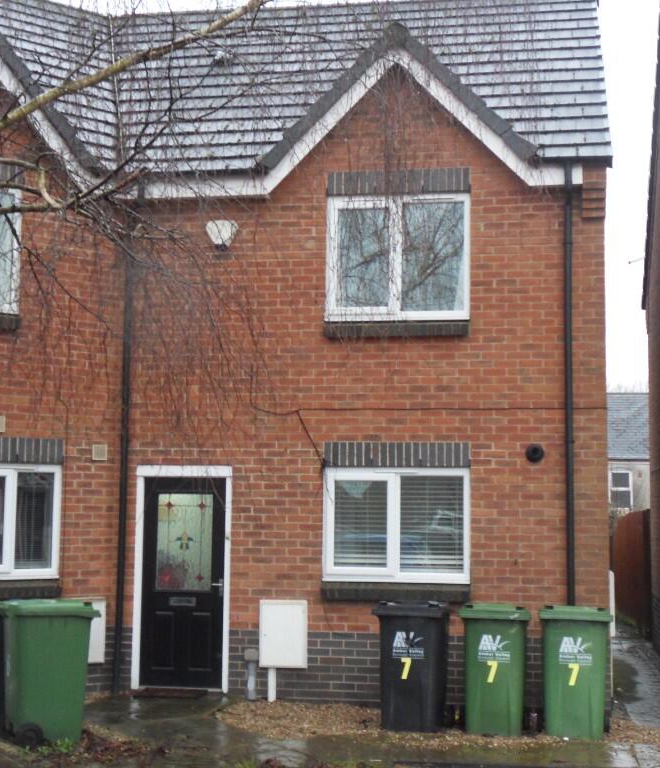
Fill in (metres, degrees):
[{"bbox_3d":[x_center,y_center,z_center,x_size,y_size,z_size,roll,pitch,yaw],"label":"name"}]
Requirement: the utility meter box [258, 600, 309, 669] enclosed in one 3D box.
[{"bbox_3d":[-0.420,2.267,12.088,0.410,0.600,0.200,0,-5,8],"label":"utility meter box"}]

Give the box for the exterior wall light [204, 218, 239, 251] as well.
[{"bbox_3d":[-1.019,-1.406,12.564,0.290,0.275,0.110,0,-5,8],"label":"exterior wall light"}]

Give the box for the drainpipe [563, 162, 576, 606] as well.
[{"bbox_3d":[2.158,0.383,11.956,0.072,4.830,0.072,0,-6,9],"label":"drainpipe"}]

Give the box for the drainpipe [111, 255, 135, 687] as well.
[{"bbox_3d":[-1.964,0.667,12.594,0.072,4.406,0.072,0,-6,9],"label":"drainpipe"}]

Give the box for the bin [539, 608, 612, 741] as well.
[{"bbox_3d":[2.043,2.356,11.050,0.580,1.060,0.730,0,-5,11],"label":"bin"}]

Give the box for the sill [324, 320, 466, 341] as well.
[{"bbox_3d":[0.623,-0.497,12.379,1.342,0.161,0.120,0,-6,9],"label":"sill"}]

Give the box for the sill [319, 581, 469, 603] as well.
[{"bbox_3d":[0.608,1.892,12.104,1.345,0.150,0.150,0,-5,8],"label":"sill"}]

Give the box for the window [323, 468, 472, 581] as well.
[{"bbox_3d":[0.614,1.297,12.238,1.354,1.046,0.080,0,-6,9],"label":"window"}]

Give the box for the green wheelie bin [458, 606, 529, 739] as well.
[{"bbox_3d":[1.394,2.369,11.200,0.580,1.060,0.730,-1,-5,12],"label":"green wheelie bin"}]

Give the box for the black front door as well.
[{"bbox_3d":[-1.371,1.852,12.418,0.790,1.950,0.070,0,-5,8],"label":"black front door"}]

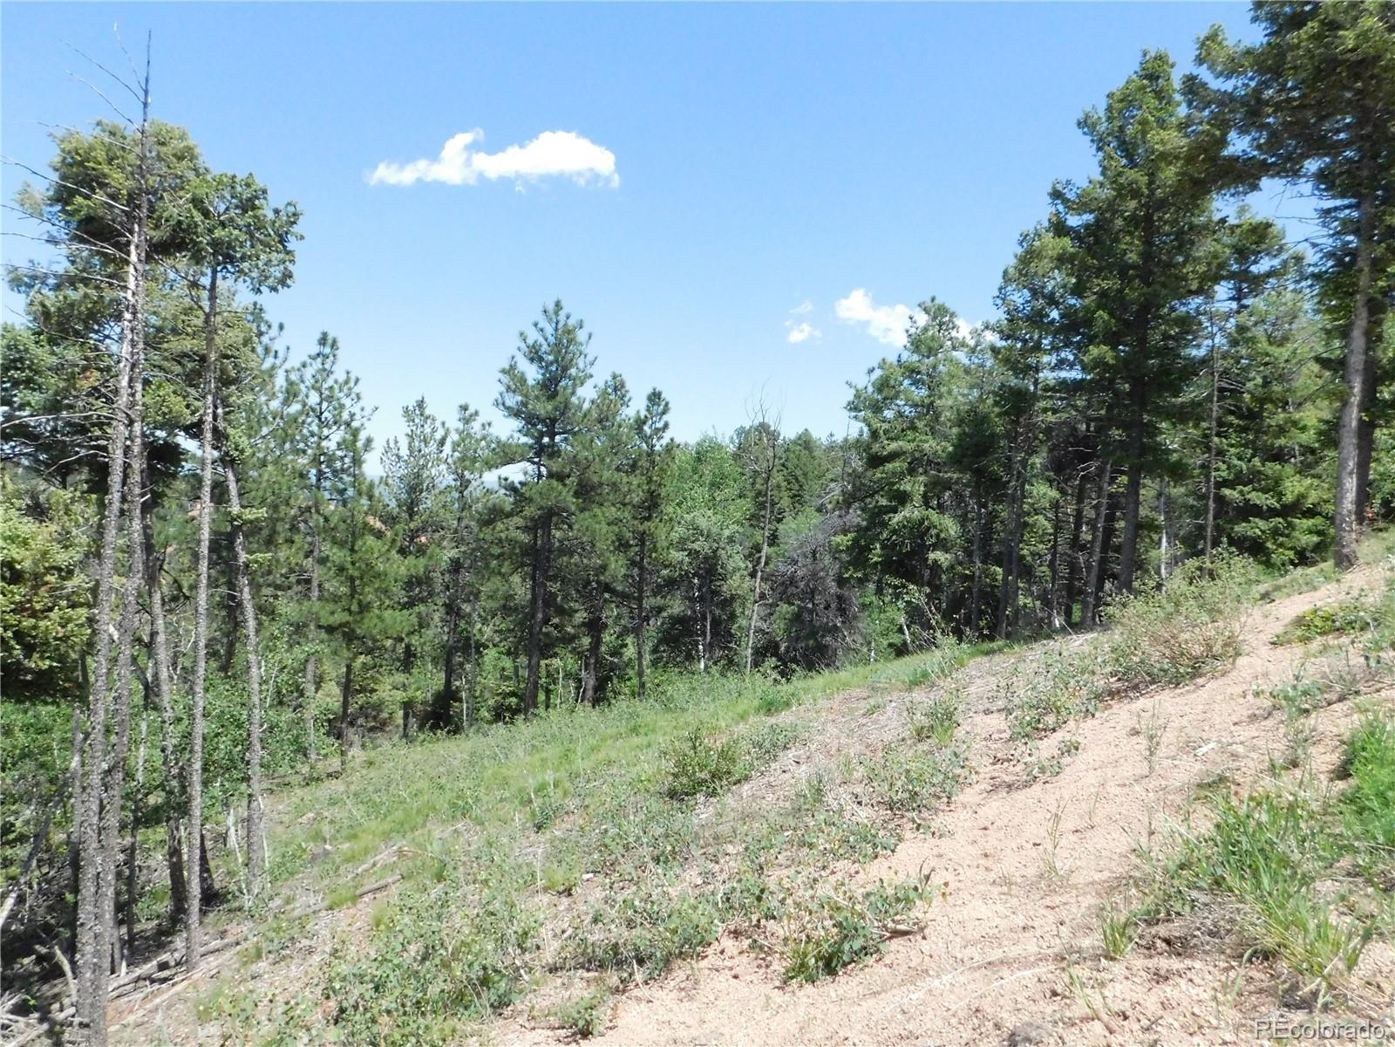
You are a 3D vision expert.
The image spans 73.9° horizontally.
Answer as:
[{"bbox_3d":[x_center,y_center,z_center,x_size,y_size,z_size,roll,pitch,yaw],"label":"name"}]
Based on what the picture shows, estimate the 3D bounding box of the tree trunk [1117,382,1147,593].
[{"bbox_3d":[8.865,-0.714,18.922,0.356,4.322,0.320,5,2,25],"label":"tree trunk"}]

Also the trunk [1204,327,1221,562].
[{"bbox_3d":[10.497,-1.613,18.916,0.121,4.771,0.121,3,2,29],"label":"trunk"}]

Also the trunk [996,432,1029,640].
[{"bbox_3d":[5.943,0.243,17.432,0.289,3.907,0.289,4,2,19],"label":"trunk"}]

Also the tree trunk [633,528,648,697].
[{"bbox_3d":[-1.322,2.211,21.930,0.176,3.987,0.176,1,2,-3],"label":"tree trunk"}]

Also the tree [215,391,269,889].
[{"bbox_3d":[-5.035,1.370,10.201,0.276,5.519,0.179,-4,2,-27],"label":"tree"}]

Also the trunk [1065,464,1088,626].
[{"bbox_3d":[8.553,0.498,20.934,0.246,3.681,0.222,5,2,22],"label":"trunk"}]

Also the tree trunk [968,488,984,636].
[{"bbox_3d":[5.575,0.785,18.449,0.164,2.891,0.164,2,2,17],"label":"tree trunk"}]

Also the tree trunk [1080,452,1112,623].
[{"bbox_3d":[7.321,0.324,16.944,0.227,3.187,0.227,5,2,23],"label":"tree trunk"}]

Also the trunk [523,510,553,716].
[{"bbox_3d":[-4.275,2.426,24.900,0.439,5.543,0.351,4,2,-9],"label":"trunk"}]

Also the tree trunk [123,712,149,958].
[{"bbox_3d":[-4.941,2.749,8.160,0.096,2.213,0.086,3,2,-30],"label":"tree trunk"}]

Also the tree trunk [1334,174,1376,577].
[{"bbox_3d":[10.229,-2.262,14.394,0.331,6.013,0.331,3,2,35],"label":"tree trunk"}]

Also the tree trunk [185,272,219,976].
[{"bbox_3d":[-3.898,0.798,7.299,0.120,5.593,0.108,2,2,-28],"label":"tree trunk"}]

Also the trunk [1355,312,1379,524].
[{"bbox_3d":[12.243,-1.933,16.932,0.279,3.770,0.251,3,3,36],"label":"trunk"}]

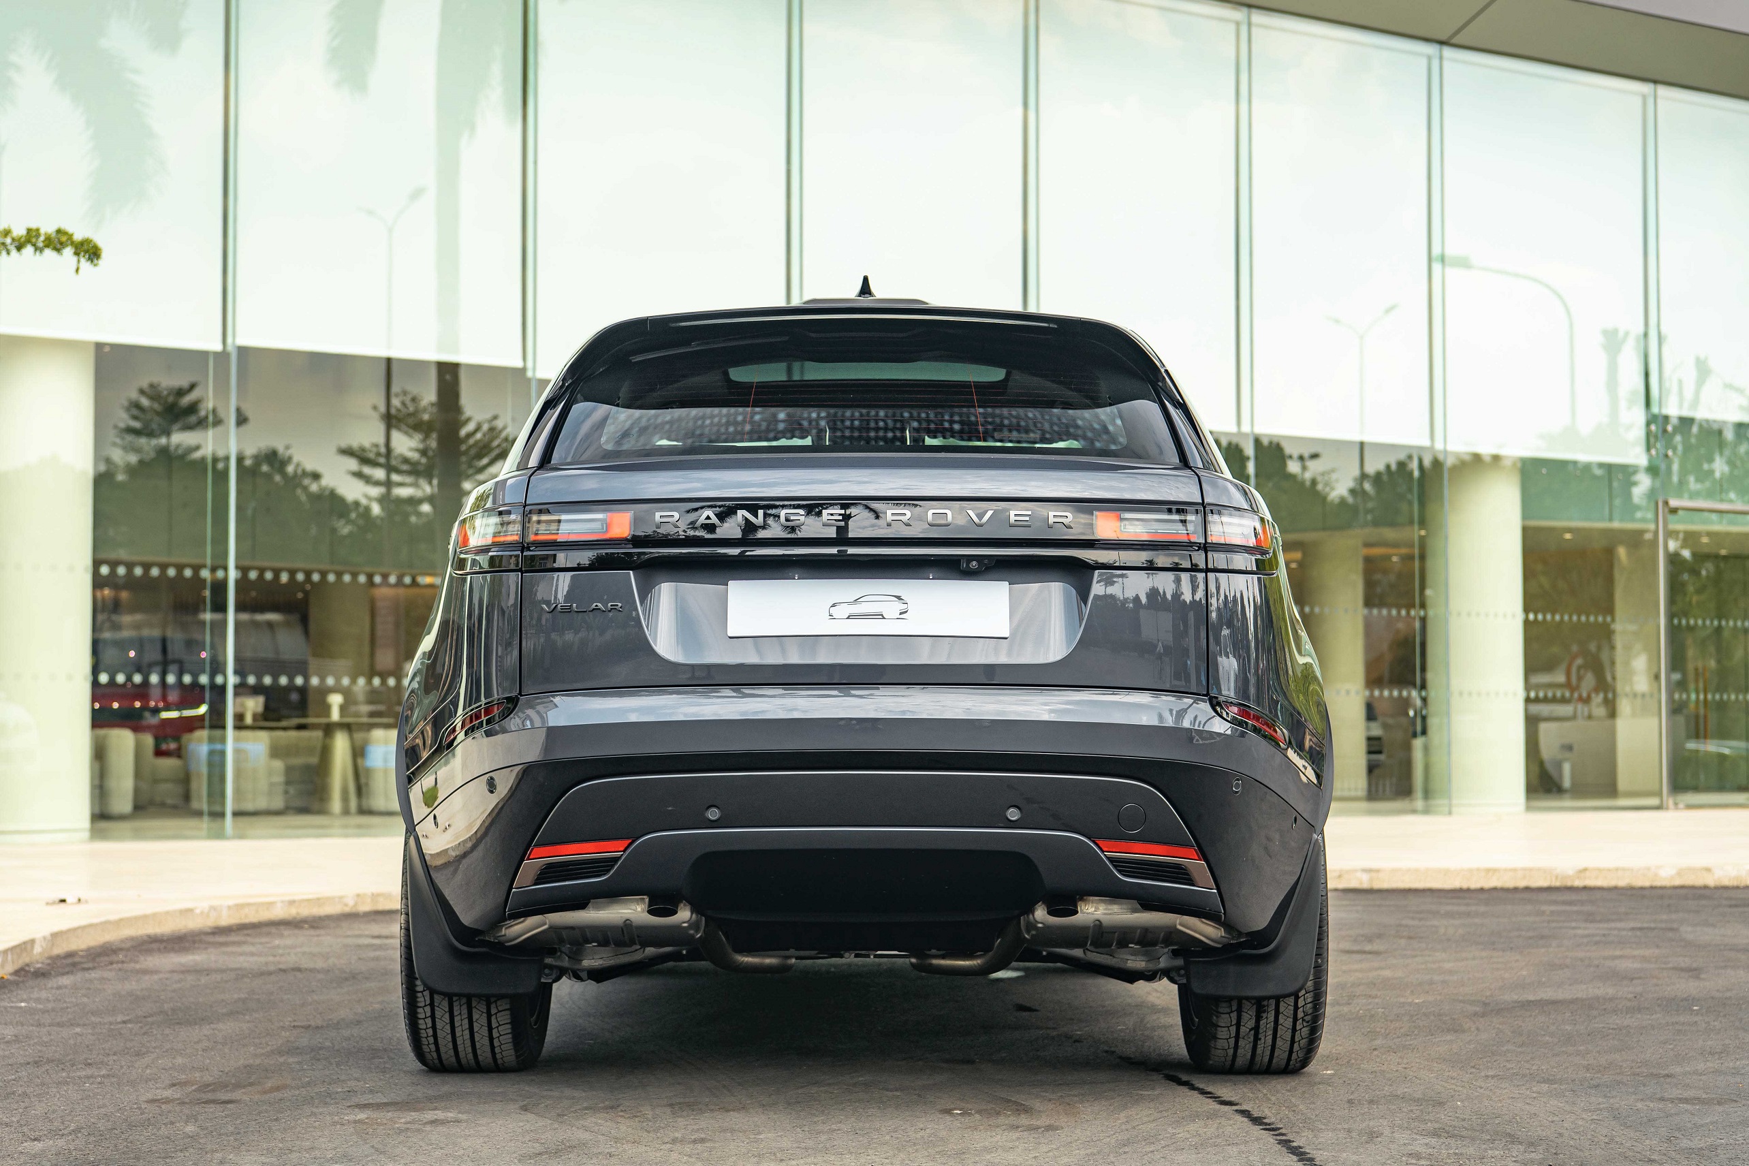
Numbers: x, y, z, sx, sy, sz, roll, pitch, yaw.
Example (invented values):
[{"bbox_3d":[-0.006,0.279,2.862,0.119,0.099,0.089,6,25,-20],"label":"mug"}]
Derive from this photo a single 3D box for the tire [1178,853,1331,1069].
[{"bbox_3d":[0.812,0.661,6.776,0.260,0.765,0.765,0,-3,0],"label":"tire"}]

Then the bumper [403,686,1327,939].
[{"bbox_3d":[-0.018,0.446,6.035,1.860,0.490,0.620,0,-3,0],"label":"bumper"}]

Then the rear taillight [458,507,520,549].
[{"bbox_3d":[-0.737,-0.105,6.060,0.145,0.074,0.190,-1,-3,10],"label":"rear taillight"}]

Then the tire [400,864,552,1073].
[{"bbox_3d":[-0.848,0.661,6.776,0.260,0.765,0.765,0,-3,0],"label":"tire"}]

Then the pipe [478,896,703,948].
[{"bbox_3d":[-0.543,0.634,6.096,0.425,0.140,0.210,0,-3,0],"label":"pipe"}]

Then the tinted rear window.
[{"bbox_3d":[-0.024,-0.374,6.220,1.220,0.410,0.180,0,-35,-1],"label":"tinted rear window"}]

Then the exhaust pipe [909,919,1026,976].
[{"bbox_3d":[0.184,0.715,6.200,0.225,0.110,0.160,0,-3,-1],"label":"exhaust pipe"}]

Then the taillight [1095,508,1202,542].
[{"bbox_3d":[0.512,-0.106,5.930,0.195,0.057,0.085,0,-3,-10],"label":"taillight"}]

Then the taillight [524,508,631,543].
[{"bbox_3d":[-0.560,-0.103,5.973,0.202,0.070,0.085,0,-3,8],"label":"taillight"}]

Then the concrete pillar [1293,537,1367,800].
[{"bbox_3d":[4.487,0.805,31.000,0.650,2.600,0.650,0,-3,-1],"label":"concrete pillar"}]

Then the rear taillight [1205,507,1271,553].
[{"bbox_3d":[0.703,-0.102,6.103,0.160,0.082,0.290,0,-3,0],"label":"rear taillight"}]

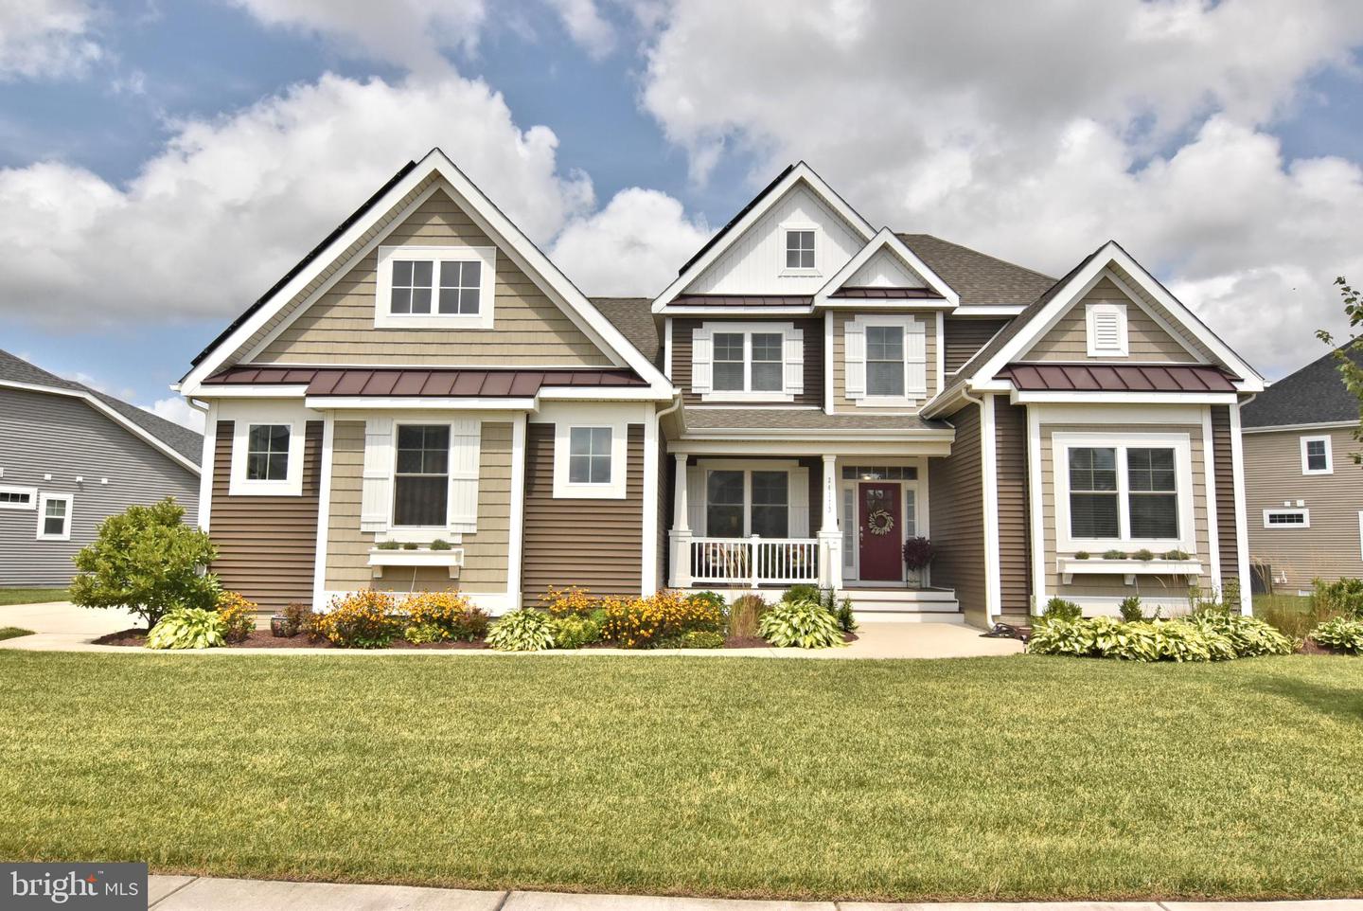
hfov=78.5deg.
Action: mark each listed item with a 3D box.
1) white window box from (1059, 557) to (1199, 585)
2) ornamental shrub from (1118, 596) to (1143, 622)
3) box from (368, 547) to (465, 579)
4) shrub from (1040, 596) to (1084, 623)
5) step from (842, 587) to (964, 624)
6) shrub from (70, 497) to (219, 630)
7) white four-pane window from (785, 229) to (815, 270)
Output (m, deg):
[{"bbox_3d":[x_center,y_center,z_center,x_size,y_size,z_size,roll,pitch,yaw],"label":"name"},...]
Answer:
[{"bbox_3d":[6.974,1.808,12.976,2.118,0.422,0.270,1,-7,2],"label":"white window box"},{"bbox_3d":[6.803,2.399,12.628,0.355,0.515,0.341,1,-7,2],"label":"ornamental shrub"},{"bbox_3d":[-3.657,1.494,11.517,1.245,0.409,0.270,1,-7,2],"label":"box"},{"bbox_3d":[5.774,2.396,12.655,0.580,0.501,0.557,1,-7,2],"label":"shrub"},{"bbox_3d":[3.752,2.598,14.367,2.060,0.515,0.700,1,-7,2],"label":"step"},{"bbox_3d":[-7.546,1.518,11.754,1.800,1.852,1.780,1,-7,2],"label":"shrub"},{"bbox_3d":[2.563,-4.429,17.977,0.664,0.895,0.100,1,-7,2],"label":"white four-pane window"}]

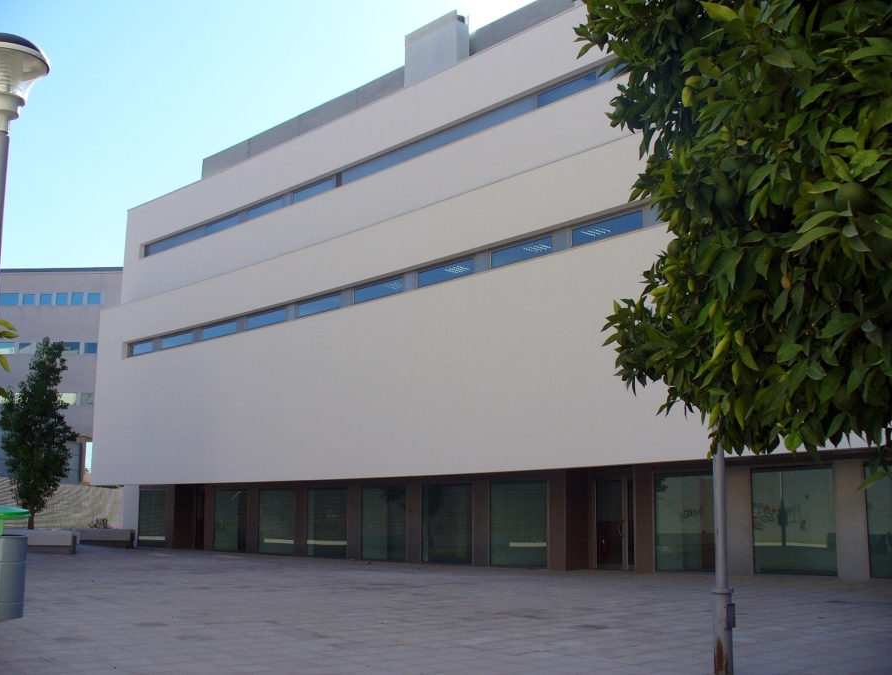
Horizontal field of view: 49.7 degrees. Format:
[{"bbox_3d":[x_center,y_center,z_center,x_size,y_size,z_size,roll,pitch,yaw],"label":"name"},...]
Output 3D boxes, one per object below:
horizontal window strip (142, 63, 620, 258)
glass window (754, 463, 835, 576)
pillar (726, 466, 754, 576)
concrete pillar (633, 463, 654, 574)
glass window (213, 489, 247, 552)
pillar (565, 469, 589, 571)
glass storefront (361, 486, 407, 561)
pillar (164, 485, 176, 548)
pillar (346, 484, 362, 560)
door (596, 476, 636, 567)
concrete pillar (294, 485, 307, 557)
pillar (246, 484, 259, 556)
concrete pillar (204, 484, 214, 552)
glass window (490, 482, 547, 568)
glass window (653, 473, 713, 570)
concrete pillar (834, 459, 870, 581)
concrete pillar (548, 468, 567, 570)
[{"bbox_3d":[-4.563,-5.417,34.755,0.250,0.791,26.756,11,-15,-43],"label":"horizontal window strip"},{"bbox_3d":[8.292,4.372,22.914,0.150,2.568,2.058,11,-15,-44],"label":"glass window"},{"bbox_3d":[7.432,4.574,23.967,0.450,2.674,0.713,11,-15,-44],"label":"pillar"},{"bbox_3d":[4.978,4.456,23.612,0.400,2.589,0.564,11,-15,-43],"label":"concrete pillar"},{"bbox_3d":[-8.192,6.998,36.739,0.120,2.359,2.398,11,-15,-43],"label":"glass window"},{"bbox_3d":[3.628,5.304,28.091,0.992,2.858,0.500,11,-15,-44],"label":"pillar"},{"bbox_3d":[-1.950,5.887,30.437,0.120,2.334,2.178,11,-15,-43],"label":"glass storefront"},{"bbox_3d":[-11.242,7.487,39.959,0.400,2.522,0.916,11,-15,-43],"label":"pillar"},{"bbox_3d":[-2.856,6.053,31.483,0.400,2.415,0.774,11,-15,-43],"label":"pillar"},{"bbox_3d":[4.455,4.896,25.167,0.100,2.333,1.207,11,-15,-43],"label":"door"},{"bbox_3d":[-5.321,6.933,36.501,0.450,2.672,0.758,11,-15,-44],"label":"concrete pillar"},{"bbox_3d":[-6.994,6.783,35.661,0.400,2.448,0.762,11,-15,-43],"label":"pillar"},{"bbox_3d":[-9.885,7.663,41.010,0.450,2.756,0.746,11,-15,-44],"label":"concrete pillar"},{"bbox_3d":[2.018,5.114,26.445,0.120,2.364,2.100,11,-15,-43],"label":"glass window"},{"bbox_3d":[6.296,4.772,24.869,0.150,2.534,2.017,11,-15,-44],"label":"glass window"},{"bbox_3d":[9.389,4.161,22.053,0.450,2.728,0.731,11,-15,-44],"label":"concrete pillar"},{"bbox_3d":[3.379,5.306,27.954,0.450,2.839,0.680,11,-15,-44],"label":"concrete pillar"}]

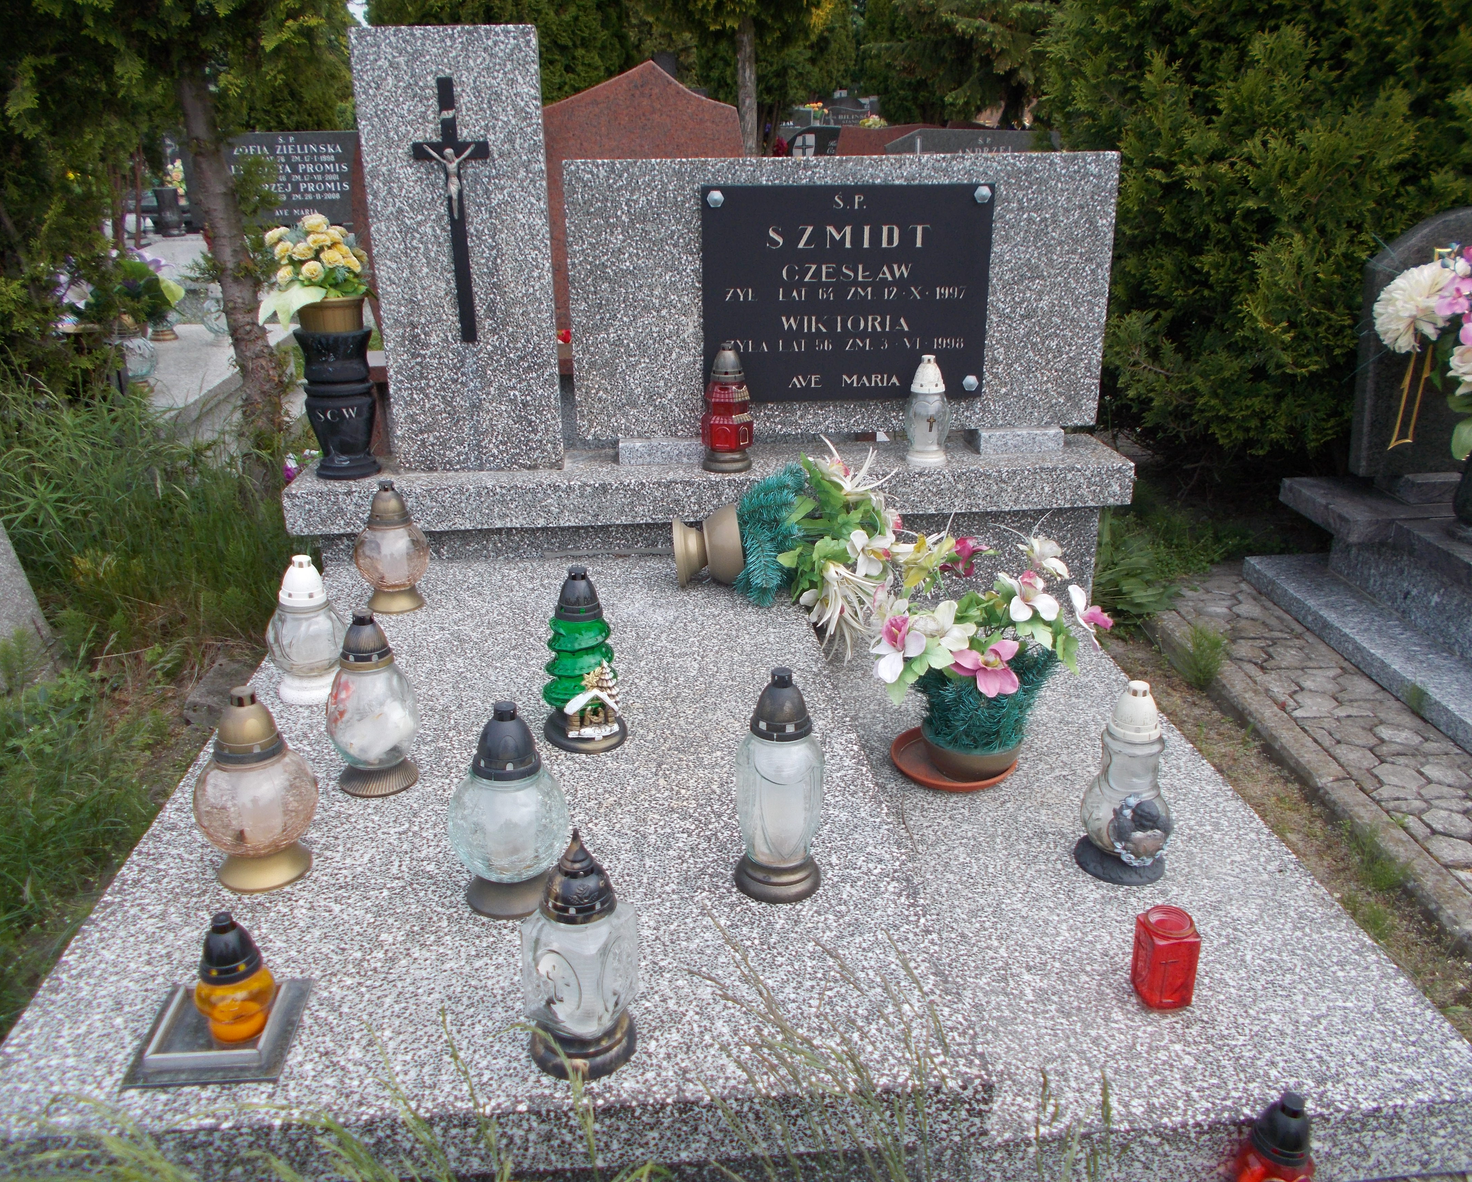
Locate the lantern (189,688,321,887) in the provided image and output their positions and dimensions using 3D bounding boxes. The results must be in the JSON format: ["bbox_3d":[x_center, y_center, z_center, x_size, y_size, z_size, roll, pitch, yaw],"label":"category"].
[{"bbox_3d":[-0.670,0.264,1.636,0.157,0.270,0.157,-2,21,-4],"label":"lantern"}]

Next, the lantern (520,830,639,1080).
[{"bbox_3d":[-0.173,0.384,1.290,0.121,0.286,0.121,12,23,31],"label":"lantern"}]

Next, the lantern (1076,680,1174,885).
[{"bbox_3d":[0.676,0.319,2.019,0.157,0.337,0.165,-2,21,-4],"label":"lantern"}]

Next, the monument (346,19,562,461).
[{"bbox_3d":[-0.638,-0.779,2.793,0.403,0.993,0.100,-2,21,-4],"label":"monument"}]

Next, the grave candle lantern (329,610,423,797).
[{"bbox_3d":[-0.577,0.172,1.863,0.136,0.276,0.136,-2,21,-4],"label":"grave candle lantern"}]

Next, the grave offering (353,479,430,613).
[{"bbox_3d":[-0.754,-0.102,2.580,0.151,0.271,0.151,-2,21,-4],"label":"grave offering"}]

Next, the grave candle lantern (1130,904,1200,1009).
[{"bbox_3d":[0.603,0.504,1.654,0.074,0.126,0.074,-2,20,-4],"label":"grave candle lantern"}]

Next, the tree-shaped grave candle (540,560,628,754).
[{"bbox_3d":[-0.260,0.107,1.976,0.141,0.303,0.136,-7,21,-19],"label":"tree-shaped grave candle"}]

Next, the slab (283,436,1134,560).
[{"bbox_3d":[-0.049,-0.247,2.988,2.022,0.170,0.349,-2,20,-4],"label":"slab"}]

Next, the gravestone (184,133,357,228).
[{"bbox_3d":[-2.945,-2.732,7.846,1.303,0.586,0.100,-2,21,-4],"label":"gravestone"}]

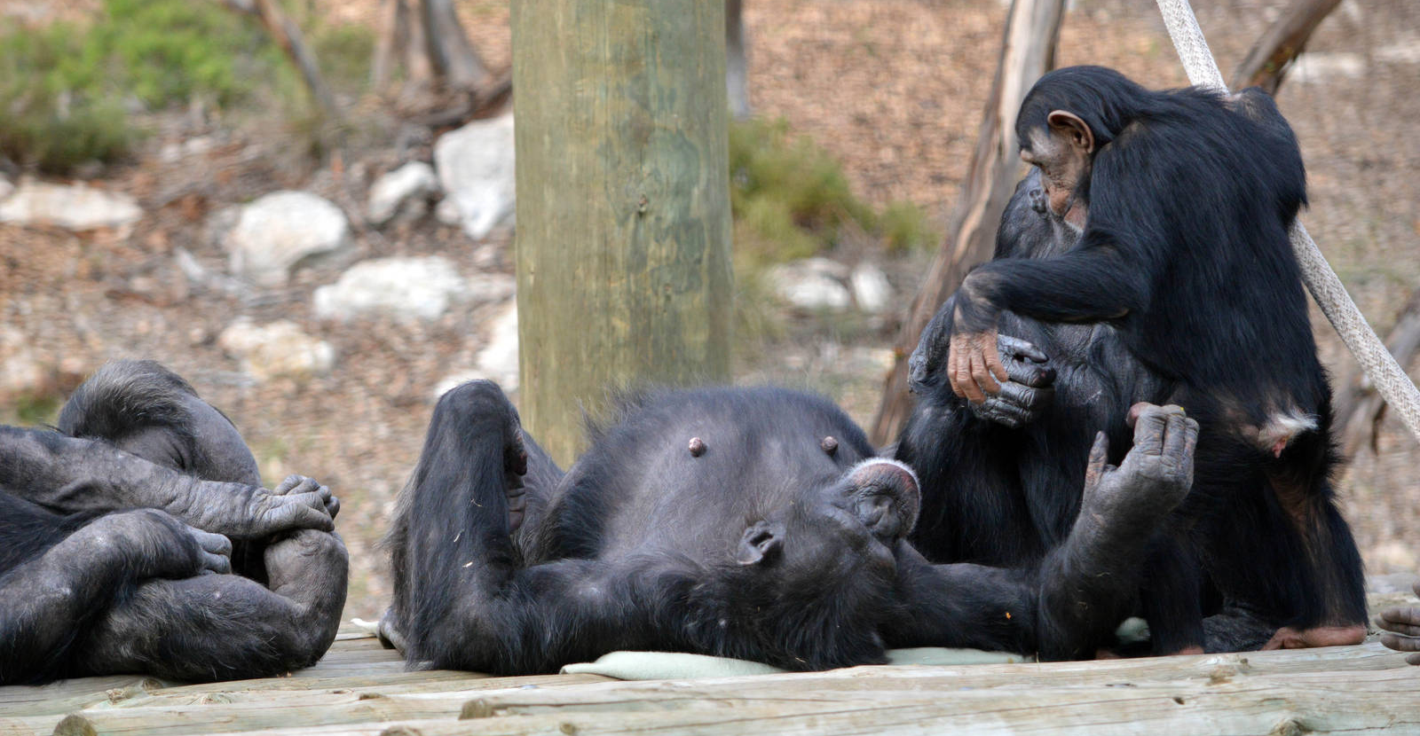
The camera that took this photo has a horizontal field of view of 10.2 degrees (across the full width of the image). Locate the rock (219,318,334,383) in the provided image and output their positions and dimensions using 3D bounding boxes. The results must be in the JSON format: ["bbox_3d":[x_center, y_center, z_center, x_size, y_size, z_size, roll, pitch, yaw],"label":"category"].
[{"bbox_3d":[-0.872,-0.038,16.000,0.230,0.122,0.180,-1,3,0],"label":"rock"}]

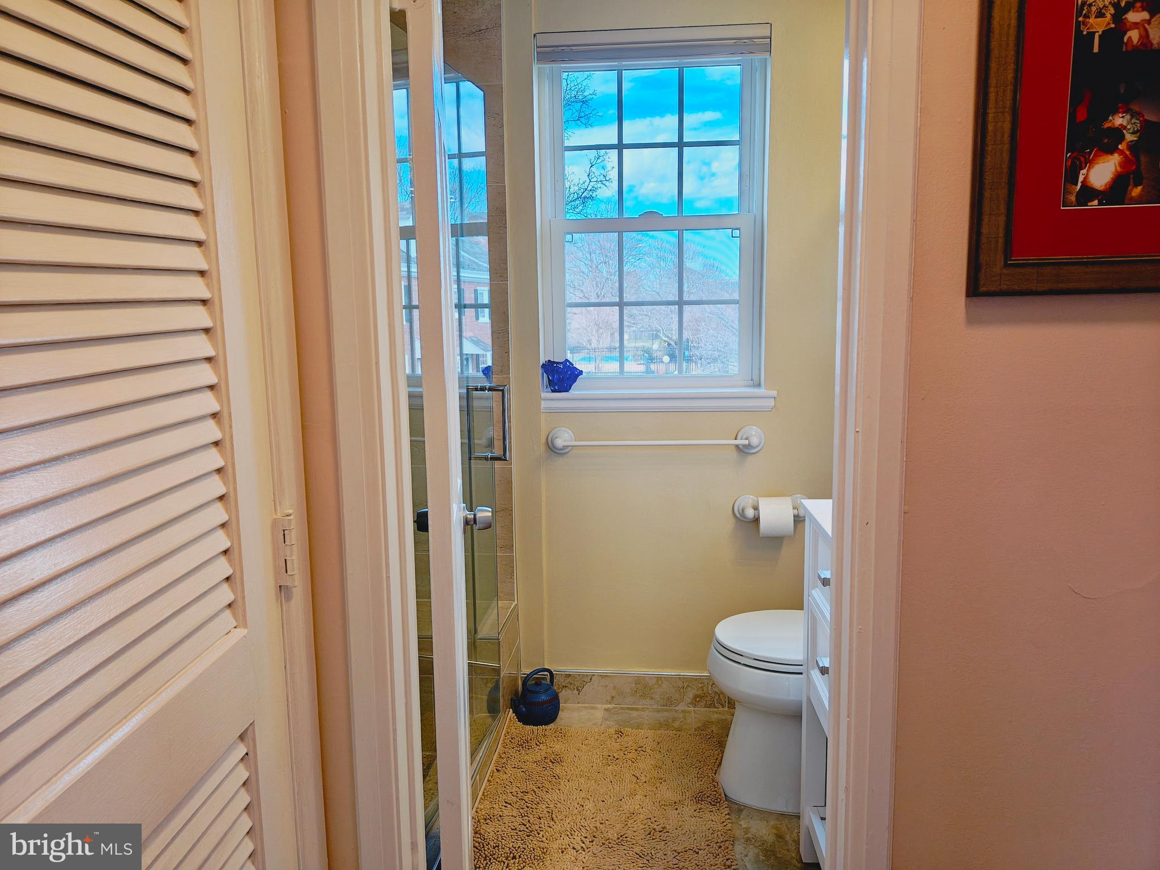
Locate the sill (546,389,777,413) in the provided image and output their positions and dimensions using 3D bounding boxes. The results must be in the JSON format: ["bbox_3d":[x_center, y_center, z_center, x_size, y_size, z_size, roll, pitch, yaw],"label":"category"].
[{"bbox_3d":[0.247,-0.110,2.676,0.732,0.068,0.105,0,8,5],"label":"sill"}]

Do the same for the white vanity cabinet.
[{"bbox_3d":[0.739,0.618,1.611,0.530,0.875,0.610,0,8,5],"label":"white vanity cabinet"}]

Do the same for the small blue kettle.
[{"bbox_3d":[-0.147,0.839,2.688,0.170,0.177,0.130,-7,10,-40],"label":"small blue kettle"}]

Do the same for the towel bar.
[{"bbox_3d":[0.237,0.023,2.638,0.692,0.086,0.077,0,8,5],"label":"towel bar"}]

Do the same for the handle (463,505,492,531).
[{"bbox_3d":[-0.222,0.182,1.826,0.064,0.060,0.060,-2,8,-6],"label":"handle"}]

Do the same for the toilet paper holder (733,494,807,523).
[{"bbox_3d":[0.607,0.238,2.634,0.240,0.090,0.080,0,8,5],"label":"toilet paper holder"}]

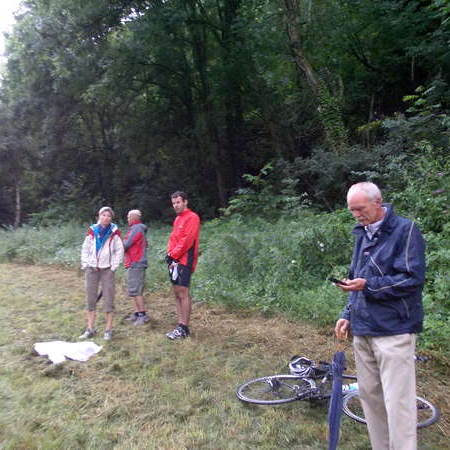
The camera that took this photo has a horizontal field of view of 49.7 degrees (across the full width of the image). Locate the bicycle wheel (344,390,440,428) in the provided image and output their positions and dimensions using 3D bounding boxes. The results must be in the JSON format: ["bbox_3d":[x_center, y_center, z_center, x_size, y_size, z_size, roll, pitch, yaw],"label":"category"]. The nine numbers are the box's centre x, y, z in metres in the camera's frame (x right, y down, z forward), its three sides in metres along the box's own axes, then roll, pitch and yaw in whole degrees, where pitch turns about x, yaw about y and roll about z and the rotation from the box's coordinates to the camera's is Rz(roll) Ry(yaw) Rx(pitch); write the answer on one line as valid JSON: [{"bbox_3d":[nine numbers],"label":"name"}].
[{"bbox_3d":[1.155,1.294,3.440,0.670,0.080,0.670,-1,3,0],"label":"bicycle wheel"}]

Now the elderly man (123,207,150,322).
[{"bbox_3d":[-1.295,0.607,7.100,0.400,1.670,0.500,0,2,9],"label":"elderly man"}]

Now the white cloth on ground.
[{"bbox_3d":[-1.690,1.355,5.200,0.740,0.080,0.520,-1,2,-18],"label":"white cloth on ground"}]

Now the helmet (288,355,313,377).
[{"bbox_3d":[0.700,1.305,4.500,0.270,0.170,0.200,-4,34,5],"label":"helmet"}]

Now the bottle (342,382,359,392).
[{"bbox_3d":[0.981,1.266,3.780,0.200,0.073,0.073,-4,0,-3],"label":"bottle"}]

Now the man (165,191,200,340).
[{"bbox_3d":[-0.532,0.494,6.000,0.400,1.770,0.480,-1,2,-38],"label":"man"}]

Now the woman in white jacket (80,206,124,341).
[{"bbox_3d":[-1.552,0.603,6.100,0.560,1.640,0.360,0,1,-3],"label":"woman in white jacket"}]

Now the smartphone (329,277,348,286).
[{"bbox_3d":[0.596,0.297,2.550,0.105,0.014,0.055,22,0,-15],"label":"smartphone"}]

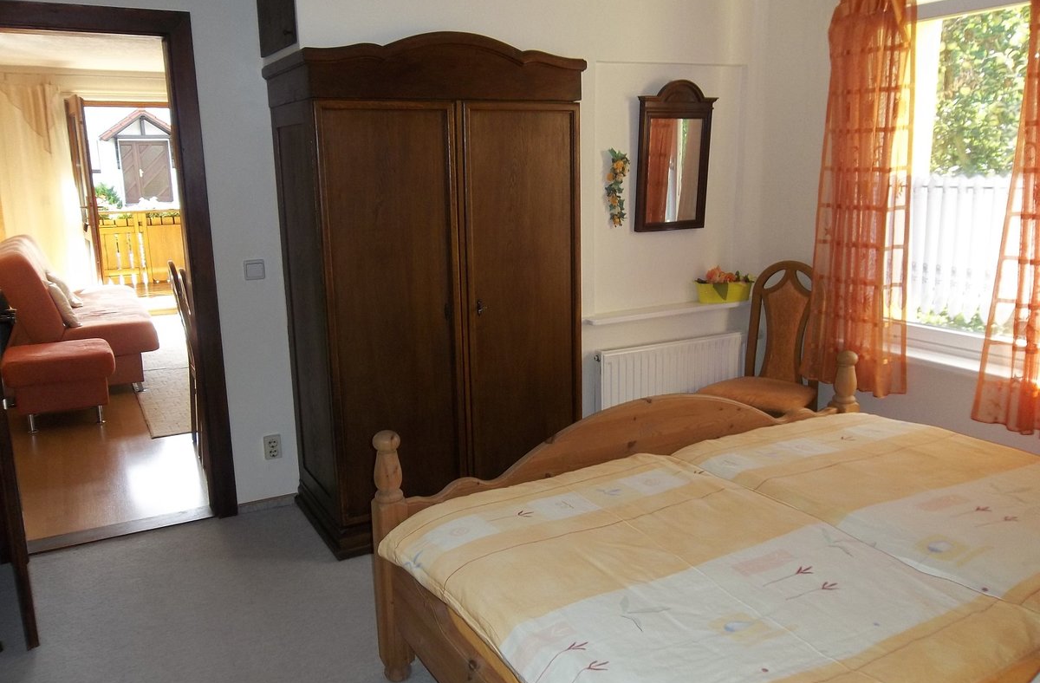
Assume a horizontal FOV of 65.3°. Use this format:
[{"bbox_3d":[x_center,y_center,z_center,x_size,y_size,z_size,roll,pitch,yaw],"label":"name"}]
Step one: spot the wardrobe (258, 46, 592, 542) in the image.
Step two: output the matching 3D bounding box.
[{"bbox_3d":[-0.369,-0.234,3.452,1.150,1.955,0.640,-8,15,-28],"label":"wardrobe"}]

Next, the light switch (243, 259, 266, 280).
[{"bbox_3d":[-1.104,-0.298,3.387,0.081,0.081,0.012,-8,15,-28],"label":"light switch"}]

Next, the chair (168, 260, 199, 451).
[{"bbox_3d":[-1.530,0.066,4.324,0.520,1.020,0.450,-8,15,-28],"label":"chair"}]

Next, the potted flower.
[{"bbox_3d":[0.984,-0.279,3.874,0.305,0.175,0.130,-8,15,-28],"label":"potted flower"}]

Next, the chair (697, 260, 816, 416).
[{"bbox_3d":[1.122,0.176,3.653,0.460,1.020,0.530,8,16,35],"label":"chair"}]

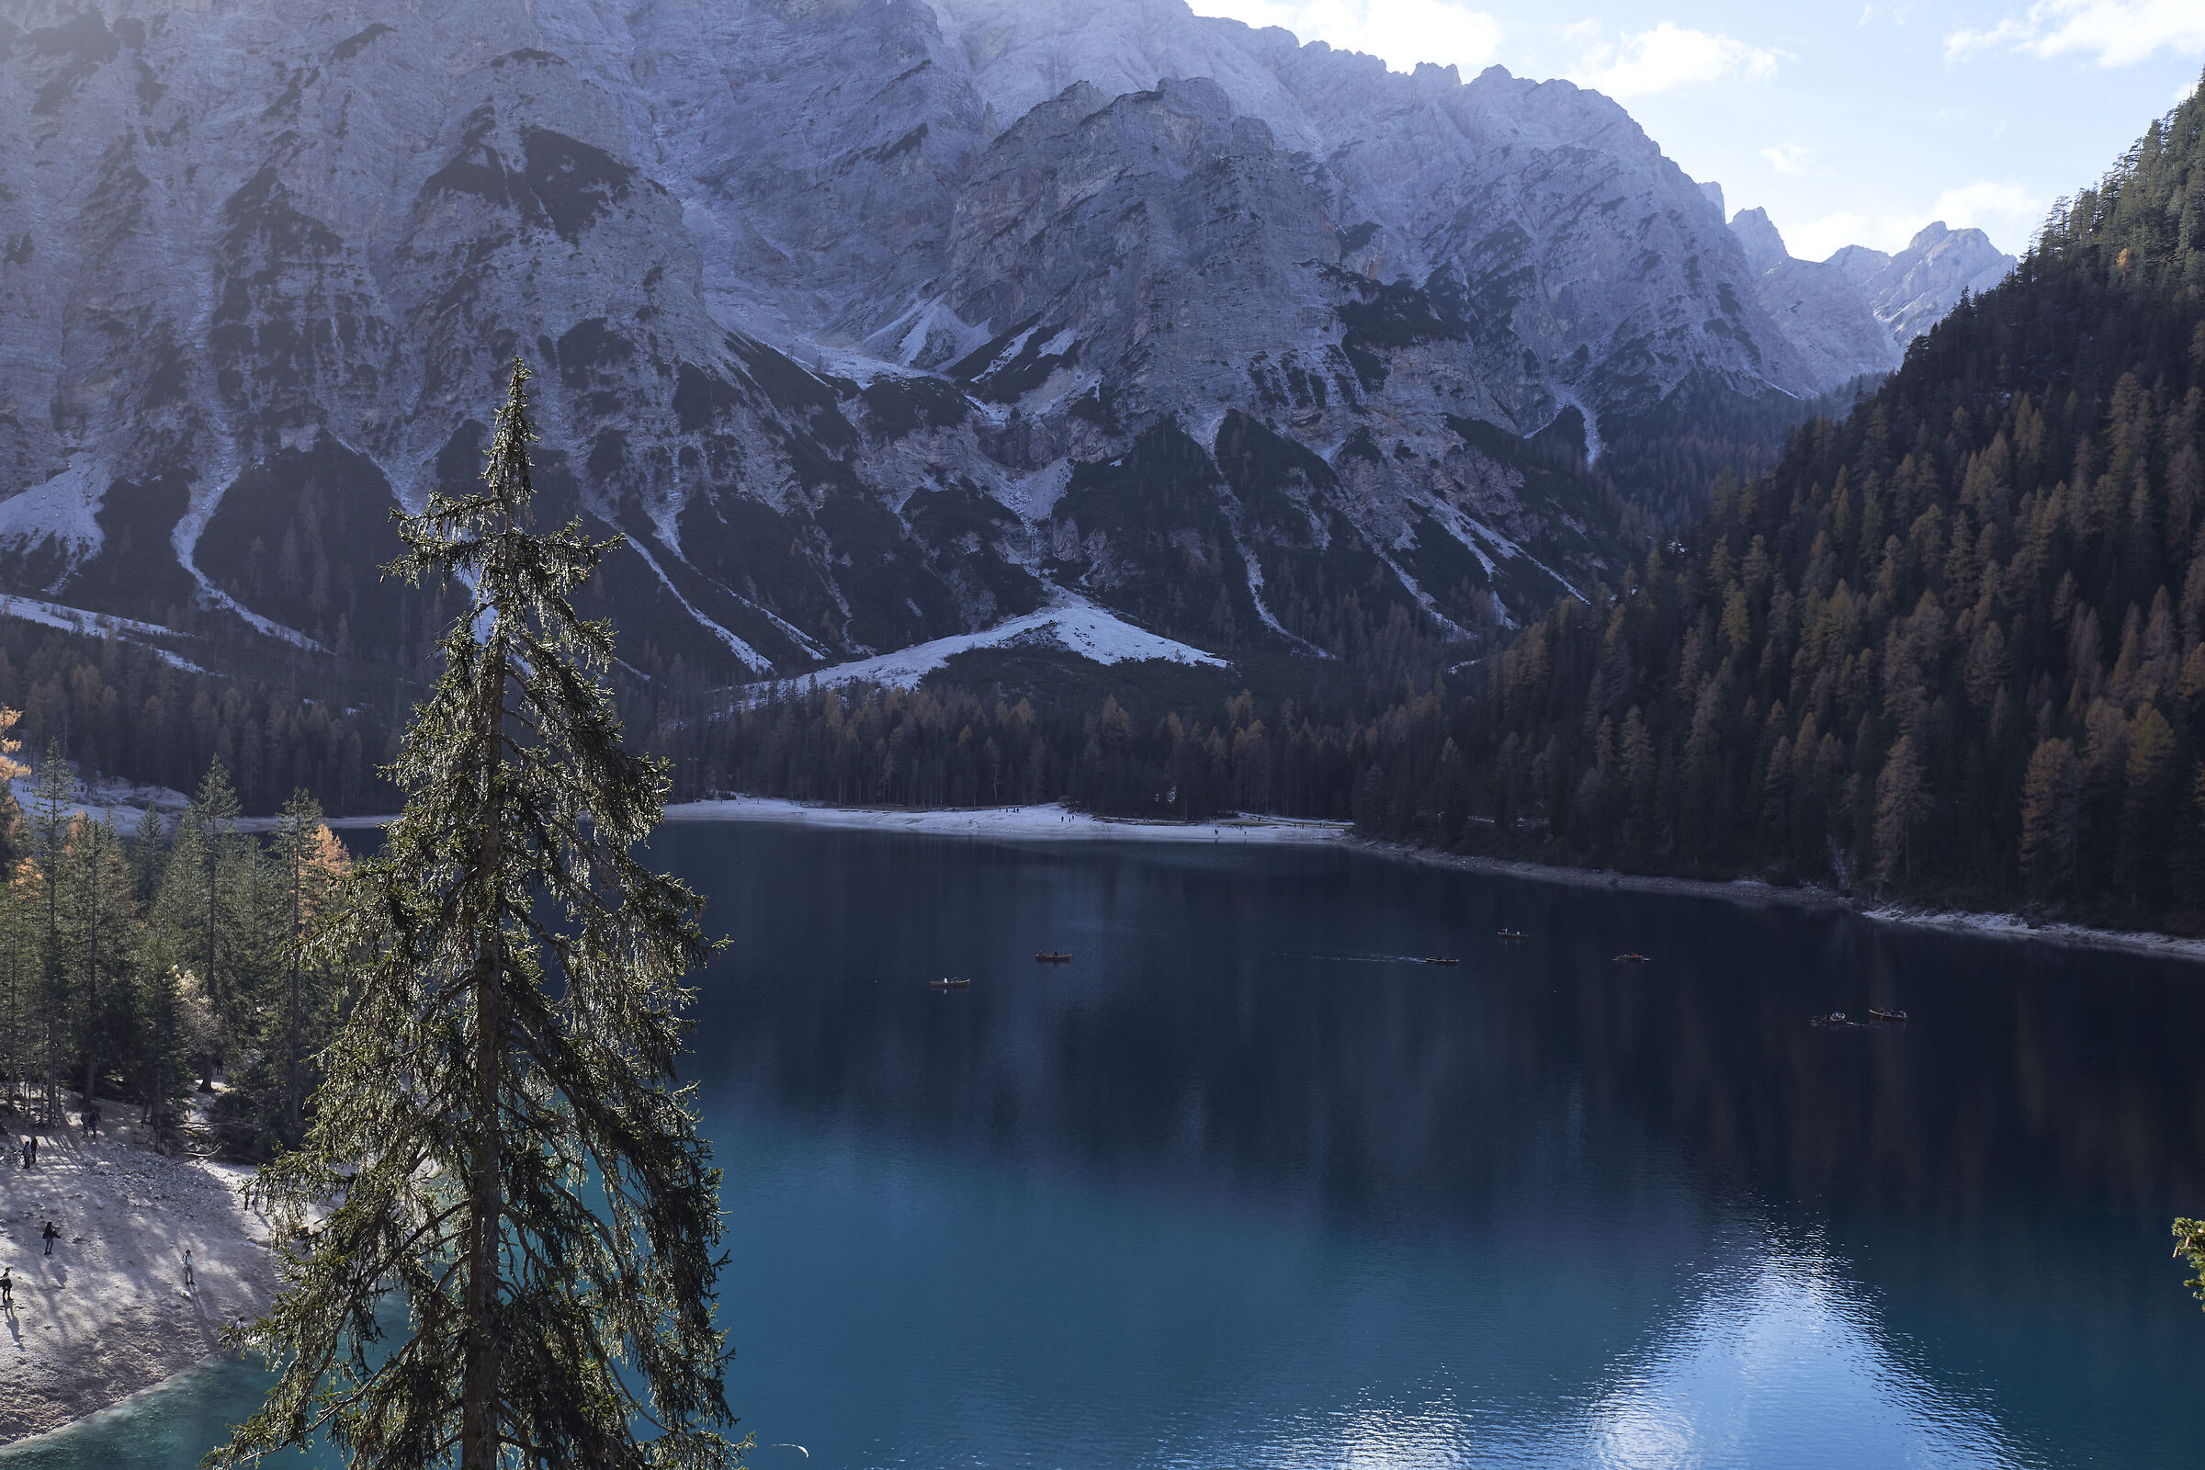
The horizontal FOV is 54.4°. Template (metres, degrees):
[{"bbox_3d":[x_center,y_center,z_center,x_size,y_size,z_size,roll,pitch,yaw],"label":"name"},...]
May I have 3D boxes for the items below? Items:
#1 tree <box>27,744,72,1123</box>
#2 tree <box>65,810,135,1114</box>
[{"bbox_3d":[-69.293,13.036,141.000,2.900,24.900,2.900,1,1,0],"label":"tree"},{"bbox_3d":[-67.821,15.387,145.000,4.800,20.100,4.800,1,1,0],"label":"tree"}]

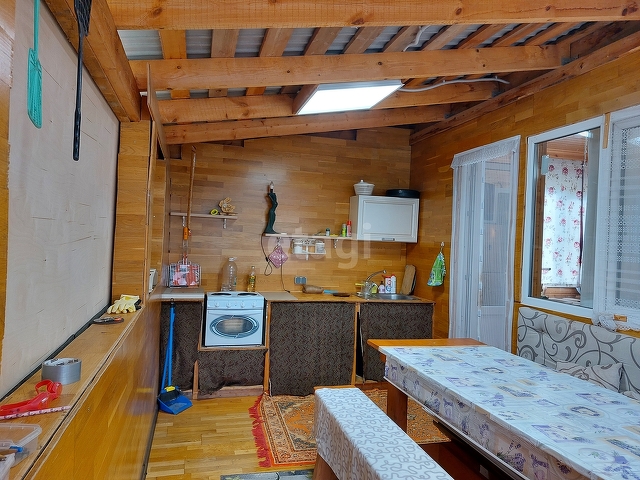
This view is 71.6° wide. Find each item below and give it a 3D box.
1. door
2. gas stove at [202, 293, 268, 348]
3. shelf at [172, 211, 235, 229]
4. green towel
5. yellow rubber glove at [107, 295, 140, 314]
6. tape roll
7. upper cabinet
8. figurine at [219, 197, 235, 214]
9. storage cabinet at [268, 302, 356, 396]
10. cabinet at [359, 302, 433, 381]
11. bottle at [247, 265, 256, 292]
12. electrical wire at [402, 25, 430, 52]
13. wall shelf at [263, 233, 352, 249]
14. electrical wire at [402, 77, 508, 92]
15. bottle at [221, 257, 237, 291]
[{"bbox_3d":[1.361,0.336,3.887,0.070,2.326,0.930,3,0,-16],"label":"door"},{"bbox_3d":[-0.807,0.728,4.154,0.500,0.420,0.430,2,0,-16],"label":"gas stove"},{"bbox_3d":[-1.174,-0.188,4.497,0.646,0.118,0.170,3,0,-16],"label":"shelf"},{"bbox_3d":[1.157,0.291,4.377,0.070,0.350,0.230,2,0,-16],"label":"green towel"},{"bbox_3d":[-0.931,0.304,2.121,0.145,0.070,0.190,2,0,-7],"label":"yellow rubber glove"},{"bbox_3d":[-0.666,0.339,1.147,0.086,0.044,0.086,3,0,-16],"label":"tape roll"},{"bbox_3d":[0.699,-0.222,4.868,0.695,0.471,0.276,3,0,-16],"label":"upper cabinet"},{"bbox_3d":[-0.921,-0.344,4.412,0.165,0.180,0.090,2,0,-16],"label":"figurine"},{"bbox_3d":[-0.132,1.000,4.409,0.870,0.850,0.560,2,0,-16],"label":"storage cabinet"},{"bbox_3d":[0.658,1.051,4.772,0.822,0.868,0.620,3,0,-16],"label":"cabinet"},{"bbox_3d":[-0.692,0.421,4.617,0.078,0.280,0.078,3,0,-16],"label":"bottle"},{"bbox_3d":[0.570,-1.197,2.629,0.100,0.060,0.360,3,0,-16],"label":"electrical wire"},{"bbox_3d":[-0.119,0.010,4.691,0.953,0.113,0.183,3,0,-16],"label":"wall shelf"},{"bbox_3d":[1.035,-1.173,3.371,0.960,0.090,0.050,-11,3,-15],"label":"electrical wire"},{"bbox_3d":[-0.932,0.369,4.548,0.155,0.358,0.155,3,0,-16],"label":"bottle"}]

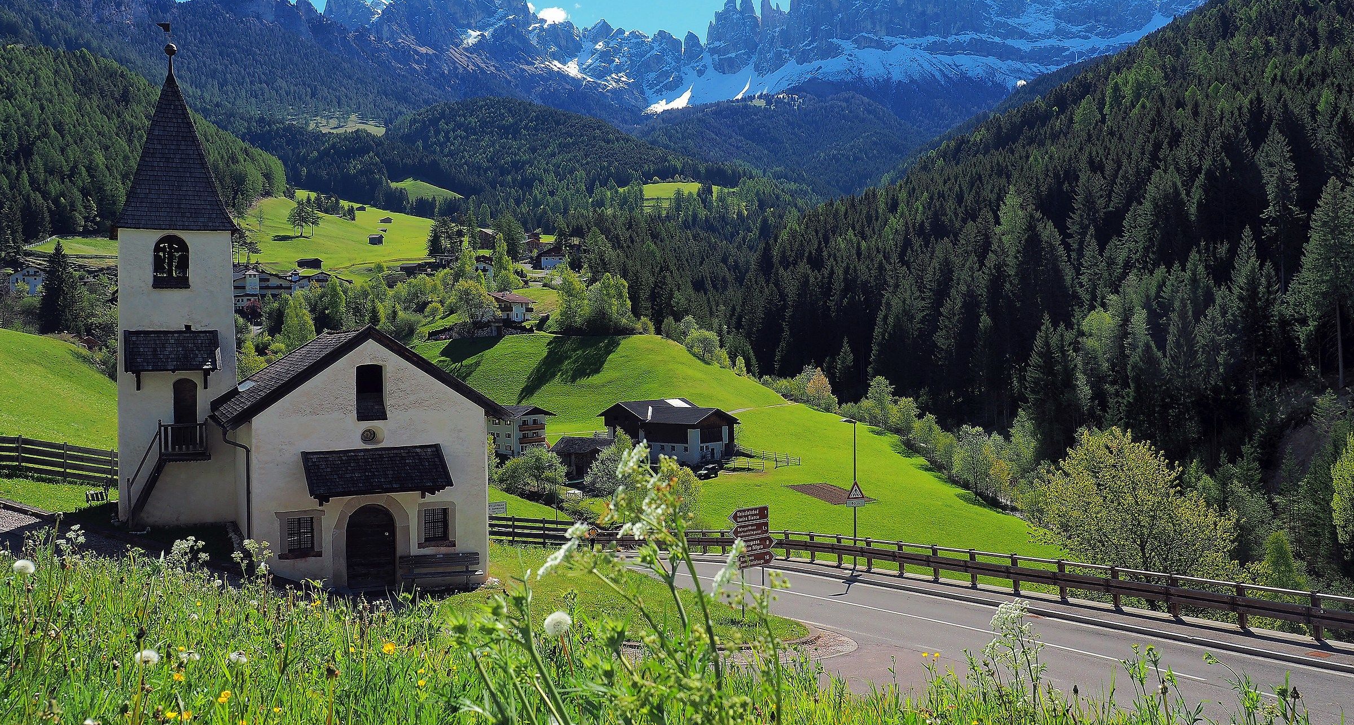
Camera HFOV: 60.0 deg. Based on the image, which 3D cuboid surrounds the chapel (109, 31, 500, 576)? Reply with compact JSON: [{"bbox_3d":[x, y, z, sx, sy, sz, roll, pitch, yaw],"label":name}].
[{"bbox_3d":[-11.400,-2.300,35.000,9.900,16.000,12.800,-1,1,-24],"label":"chapel"}]

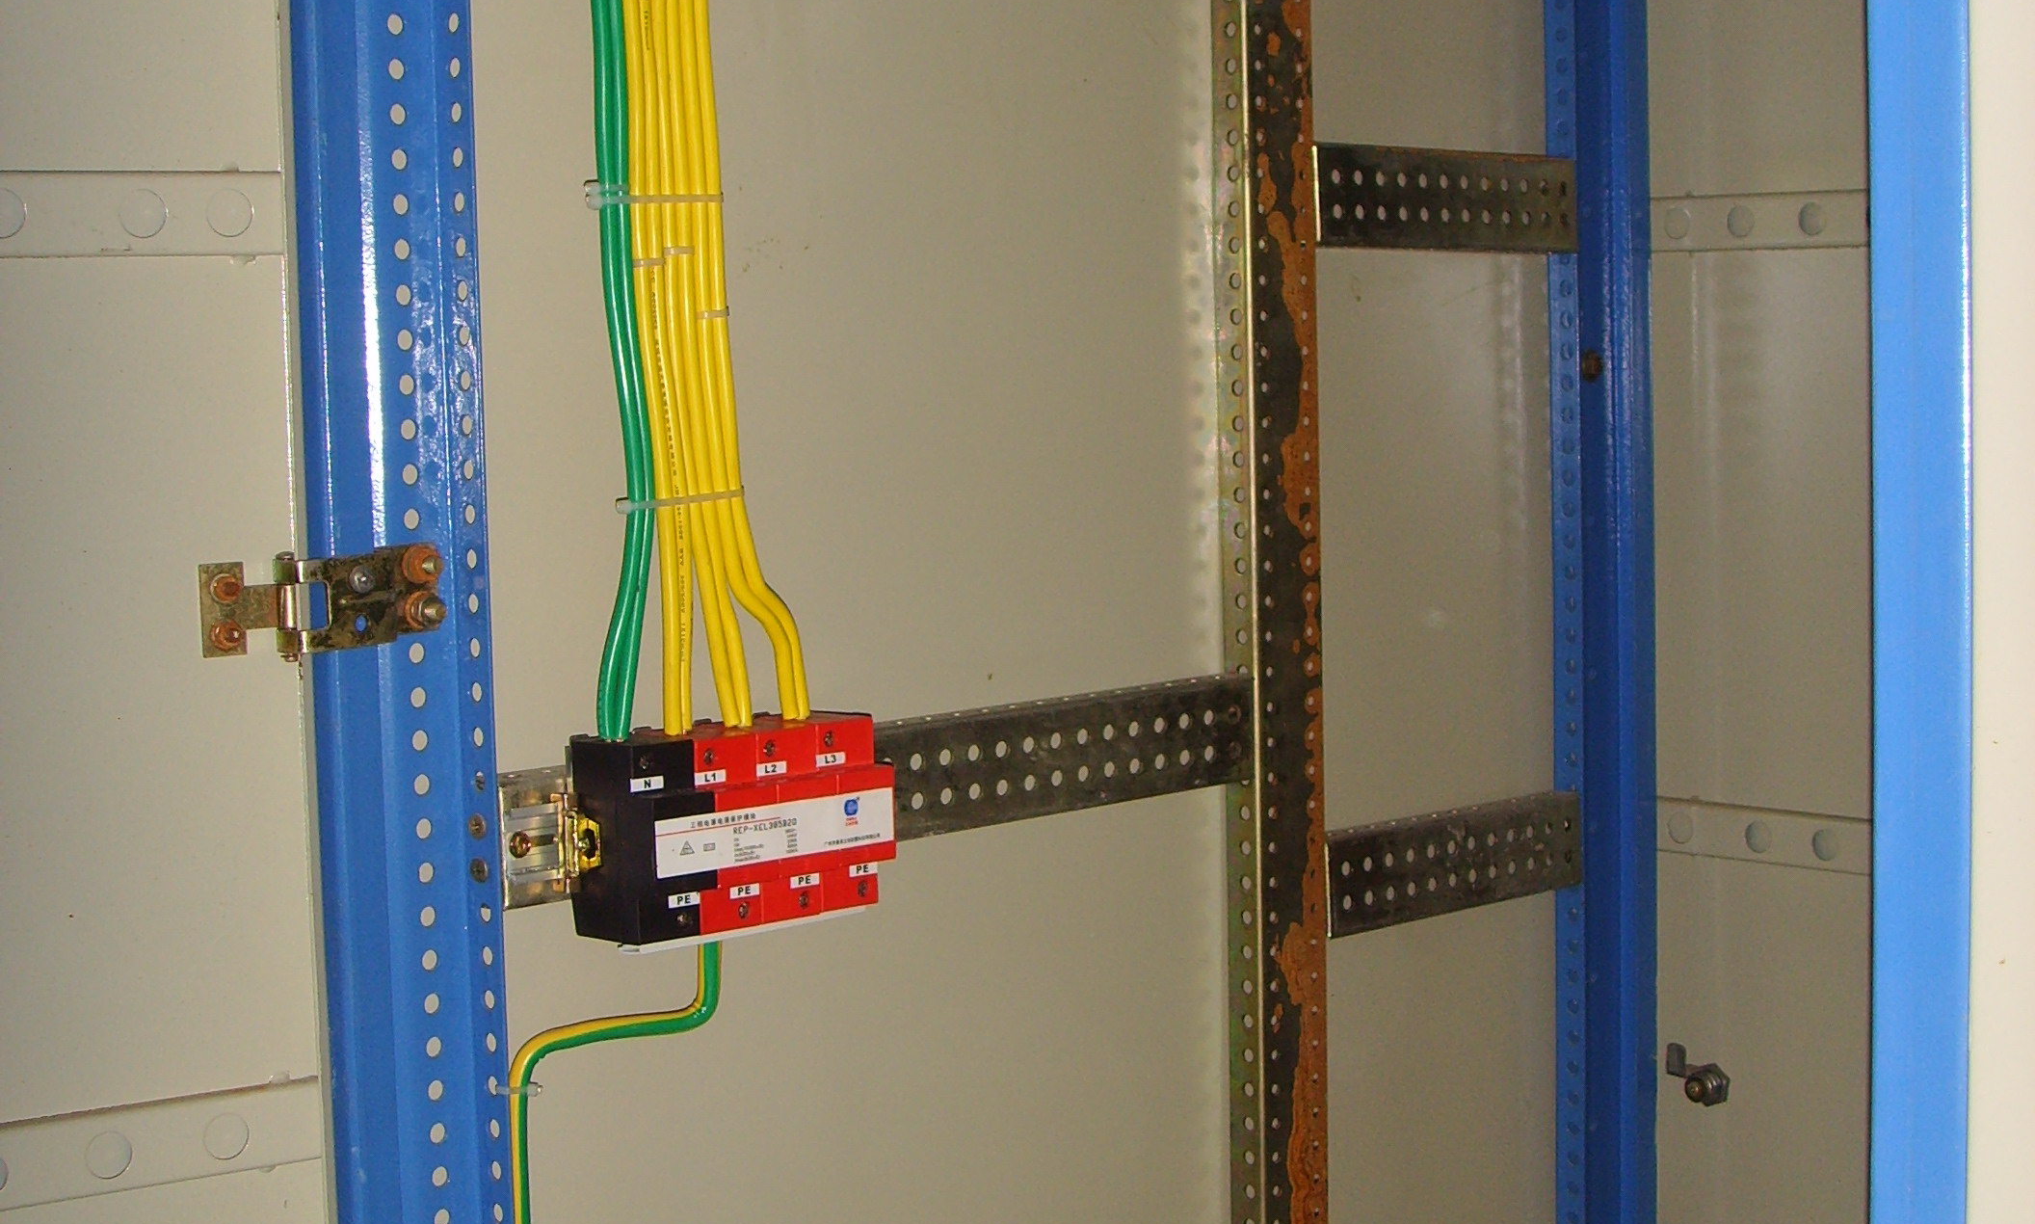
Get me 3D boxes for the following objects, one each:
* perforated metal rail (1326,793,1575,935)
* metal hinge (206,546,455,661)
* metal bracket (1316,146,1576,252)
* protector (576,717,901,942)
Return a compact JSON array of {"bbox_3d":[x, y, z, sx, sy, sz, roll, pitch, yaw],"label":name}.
[{"bbox_3d":[0.262,0.154,1.887,0.252,0.060,0.025,-6,7,-43],"label":"perforated metal rail"},{"bbox_3d":[-0.296,-0.004,1.325,0.119,0.047,0.029,-6,7,-43],"label":"metal hinge"},{"bbox_3d":[0.253,-0.249,1.852,0.253,0.060,0.026,-6,7,-43],"label":"metal bracket"},{"bbox_3d":[-0.131,0.100,1.435,0.144,0.092,0.064,-6,7,-43],"label":"protector"}]

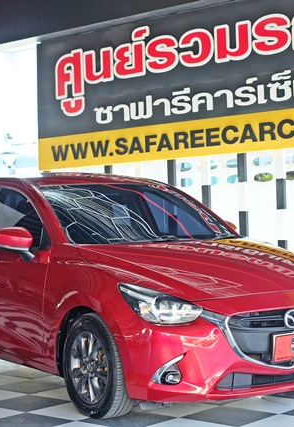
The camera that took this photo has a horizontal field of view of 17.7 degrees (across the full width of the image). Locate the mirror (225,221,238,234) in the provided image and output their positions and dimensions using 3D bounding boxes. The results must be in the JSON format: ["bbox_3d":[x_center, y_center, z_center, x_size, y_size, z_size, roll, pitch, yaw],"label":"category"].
[{"bbox_3d":[0.605,0.142,6.910,0.245,0.205,0.155,-1,0,-35],"label":"mirror"}]

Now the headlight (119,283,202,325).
[{"bbox_3d":[0.063,0.491,5.037,0.280,0.220,0.460,-1,0,-35],"label":"headlight"}]

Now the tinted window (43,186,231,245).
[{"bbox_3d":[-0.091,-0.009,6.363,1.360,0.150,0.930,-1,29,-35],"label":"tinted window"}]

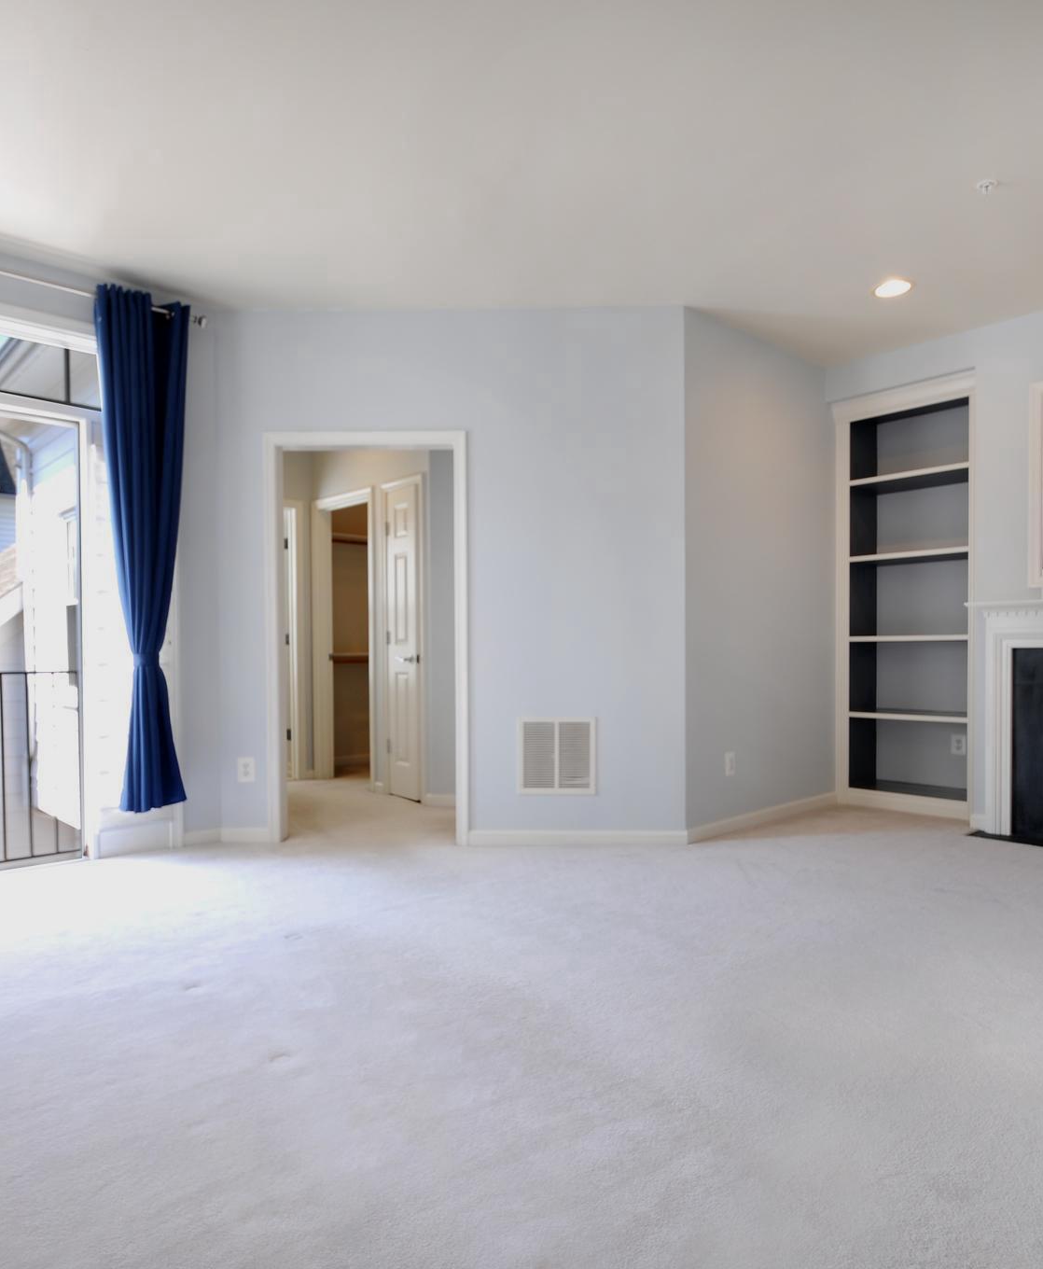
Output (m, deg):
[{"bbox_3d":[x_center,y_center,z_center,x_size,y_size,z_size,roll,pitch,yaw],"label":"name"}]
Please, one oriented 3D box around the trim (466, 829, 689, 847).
[{"bbox_3d":[0.288,1.035,4.035,1.110,0.075,0.020,0,0,0],"label":"trim"}]

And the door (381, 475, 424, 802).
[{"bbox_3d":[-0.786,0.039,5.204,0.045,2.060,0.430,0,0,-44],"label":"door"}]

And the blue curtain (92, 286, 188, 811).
[{"bbox_3d":[-1.808,-0.392,3.789,0.420,2.430,0.140,0,0,-42],"label":"blue curtain"}]

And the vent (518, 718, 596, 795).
[{"bbox_3d":[0.186,0.619,4.034,0.395,0.385,0.025,0,0,0],"label":"vent"}]

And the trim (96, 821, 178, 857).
[{"bbox_3d":[-1.888,1.008,3.920,0.390,0.135,0.025,0,0,-42],"label":"trim"}]

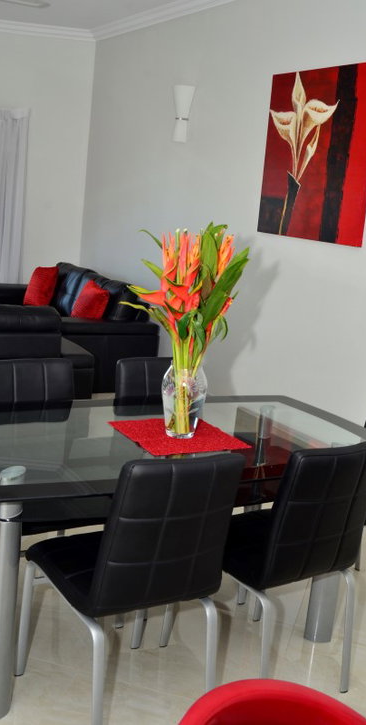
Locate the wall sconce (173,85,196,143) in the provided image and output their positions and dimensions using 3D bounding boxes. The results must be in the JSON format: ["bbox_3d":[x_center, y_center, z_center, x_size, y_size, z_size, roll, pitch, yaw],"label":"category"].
[{"bbox_3d":[0.010,-1.736,5.454,0.120,0.380,0.150,-3,16,-27],"label":"wall sconce"}]

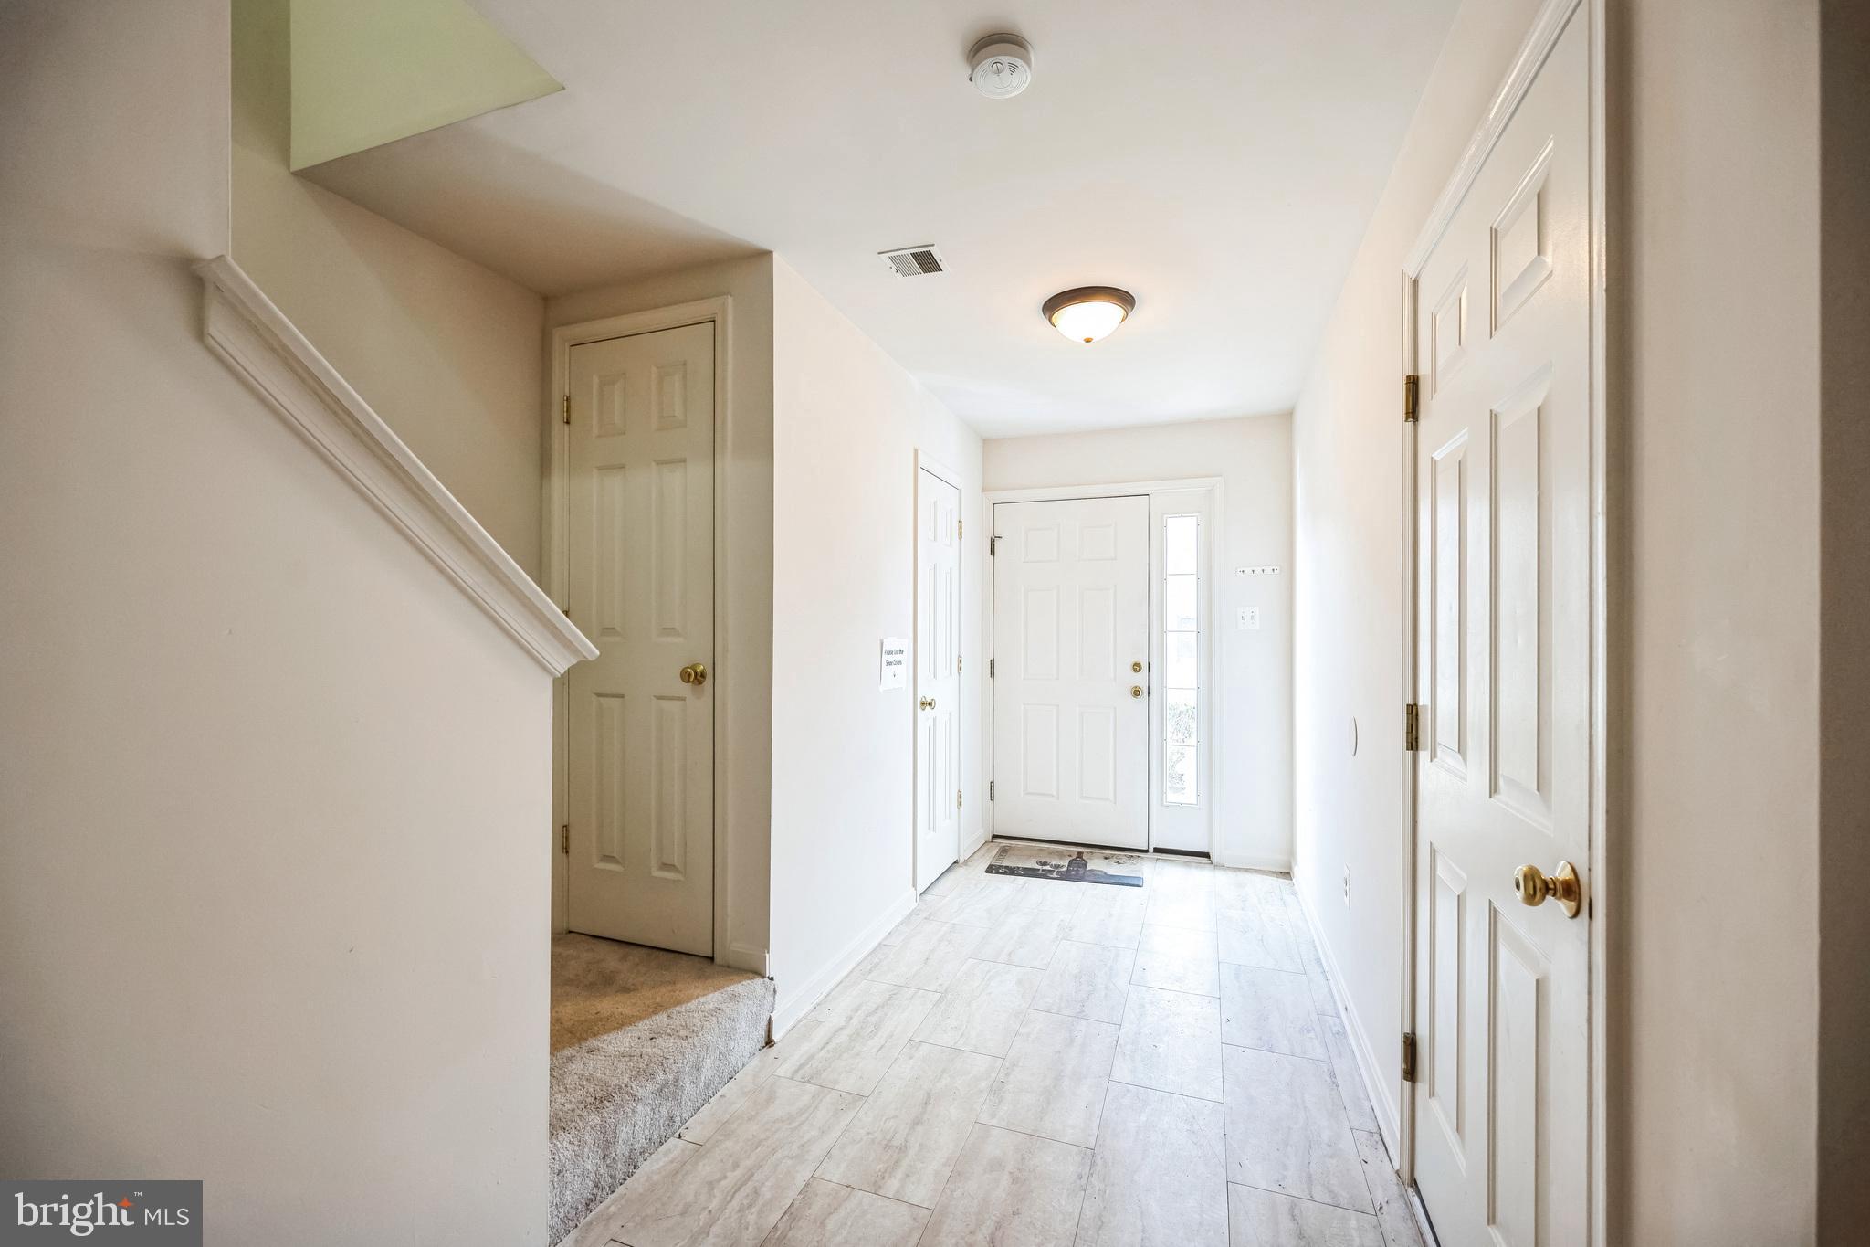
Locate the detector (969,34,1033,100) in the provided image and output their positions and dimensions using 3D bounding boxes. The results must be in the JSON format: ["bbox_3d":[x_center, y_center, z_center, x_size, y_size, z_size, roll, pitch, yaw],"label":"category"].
[{"bbox_3d":[0.135,-1.121,1.474,0.134,0.042,0.134,0,0,0],"label":"detector"}]

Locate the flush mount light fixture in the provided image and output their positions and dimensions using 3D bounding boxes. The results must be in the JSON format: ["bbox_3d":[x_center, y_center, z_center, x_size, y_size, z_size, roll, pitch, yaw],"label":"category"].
[{"bbox_3d":[0.553,-1.073,2.616,0.330,0.125,0.330,0,0,20],"label":"flush mount light fixture"}]

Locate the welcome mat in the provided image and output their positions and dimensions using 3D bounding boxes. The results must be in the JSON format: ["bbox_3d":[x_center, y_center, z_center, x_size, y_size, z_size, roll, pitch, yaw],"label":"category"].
[{"bbox_3d":[0.720,1.318,3.986,0.800,0.009,0.510,0,0,14],"label":"welcome mat"}]

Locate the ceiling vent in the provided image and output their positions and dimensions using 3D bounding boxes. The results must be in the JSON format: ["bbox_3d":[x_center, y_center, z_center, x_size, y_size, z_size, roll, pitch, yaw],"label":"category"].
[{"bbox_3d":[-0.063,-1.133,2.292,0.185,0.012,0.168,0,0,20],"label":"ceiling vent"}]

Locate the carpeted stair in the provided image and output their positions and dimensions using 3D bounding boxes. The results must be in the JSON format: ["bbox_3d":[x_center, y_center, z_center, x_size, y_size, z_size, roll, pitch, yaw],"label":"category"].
[{"bbox_3d":[-1.081,1.189,1.997,0.900,0.236,0.860,0,0,20],"label":"carpeted stair"}]

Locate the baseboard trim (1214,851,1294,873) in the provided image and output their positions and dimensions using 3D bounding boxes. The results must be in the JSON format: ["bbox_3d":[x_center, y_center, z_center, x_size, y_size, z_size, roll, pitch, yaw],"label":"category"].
[{"bbox_3d":[1.709,1.281,3.903,0.370,0.085,0.015,0,0,20],"label":"baseboard trim"}]

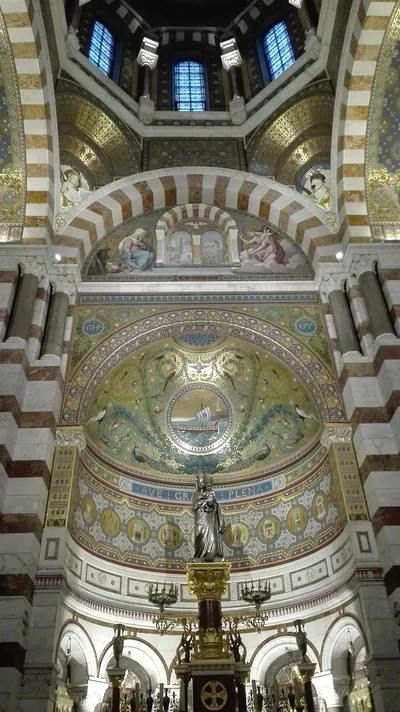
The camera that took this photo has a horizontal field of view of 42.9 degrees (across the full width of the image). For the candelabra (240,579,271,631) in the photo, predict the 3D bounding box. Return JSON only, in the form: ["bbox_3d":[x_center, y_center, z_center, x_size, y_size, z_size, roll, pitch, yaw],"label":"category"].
[{"bbox_3d":[1.078,4.811,9.894,0.563,0.920,0.563,-1,-36,-2],"label":"candelabra"}]

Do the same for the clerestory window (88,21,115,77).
[{"bbox_3d":[-3.910,-12.504,20.573,0.200,4.150,1.120,-30,-45,33],"label":"clerestory window"}]

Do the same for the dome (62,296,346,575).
[{"bbox_3d":[0.066,2.237,14.521,6.500,6.444,4.200,-1,-36,-2],"label":"dome"}]

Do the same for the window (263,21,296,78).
[{"bbox_3d":[3.218,-12.571,20.839,1.120,4.150,0.200,-30,-45,33],"label":"window"}]

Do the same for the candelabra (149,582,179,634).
[{"bbox_3d":[-0.704,4.834,9.822,0.559,0.913,0.559,-1,-36,-2],"label":"candelabra"}]

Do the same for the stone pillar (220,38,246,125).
[{"bbox_3d":[1.363,-11.733,21.529,0.620,6.360,0.620,-14,-38,16],"label":"stone pillar"}]

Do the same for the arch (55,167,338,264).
[{"bbox_3d":[-0.104,-4.435,16.714,8.795,4.831,0.800,-1,-36,-2],"label":"arch"}]

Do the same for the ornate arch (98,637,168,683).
[{"bbox_3d":[-1.736,7.492,12.605,2.038,0.963,0.500,26,-44,-33],"label":"ornate arch"}]

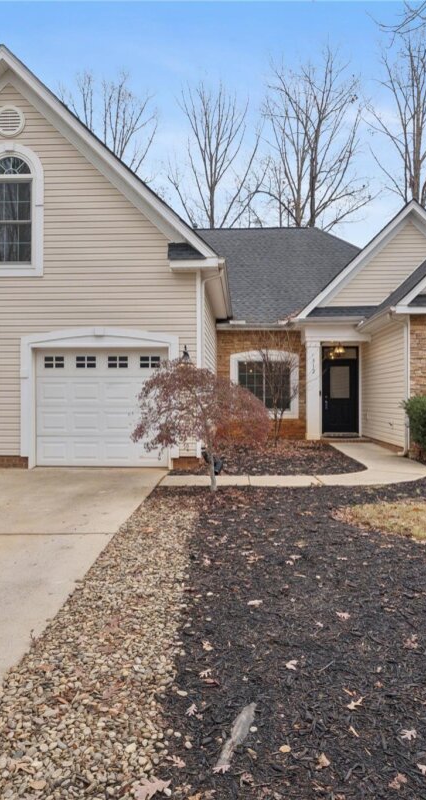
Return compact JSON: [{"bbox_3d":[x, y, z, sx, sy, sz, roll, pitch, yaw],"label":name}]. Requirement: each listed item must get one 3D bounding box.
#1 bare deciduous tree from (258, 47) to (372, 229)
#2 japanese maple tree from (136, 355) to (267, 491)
[{"bbox_3d":[6.100,-10.100,32.000,6.900,22.200,6.700,0,0,2],"label":"bare deciduous tree"},{"bbox_3d":[-0.170,0.355,7.700,1.950,1.900,1.850,0,0,2],"label":"japanese maple tree"}]

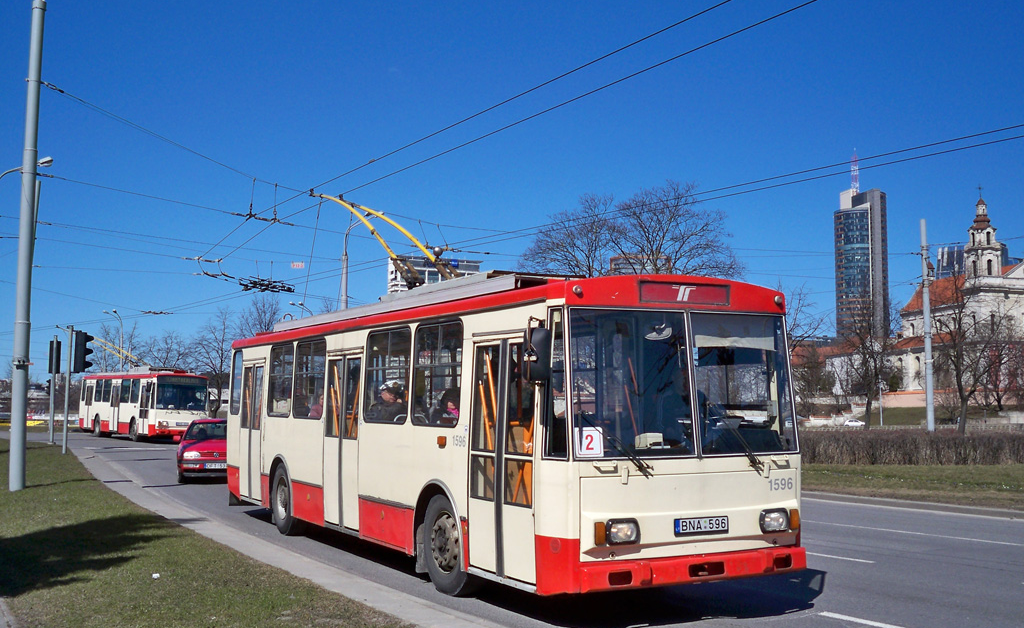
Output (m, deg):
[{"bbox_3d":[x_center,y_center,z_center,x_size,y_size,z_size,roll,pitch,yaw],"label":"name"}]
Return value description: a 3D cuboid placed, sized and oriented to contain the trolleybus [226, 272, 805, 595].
[{"bbox_3d":[-1.138,1.428,13.958,2.500,3.400,11.350,3,-5,-29],"label":"trolleybus"}]

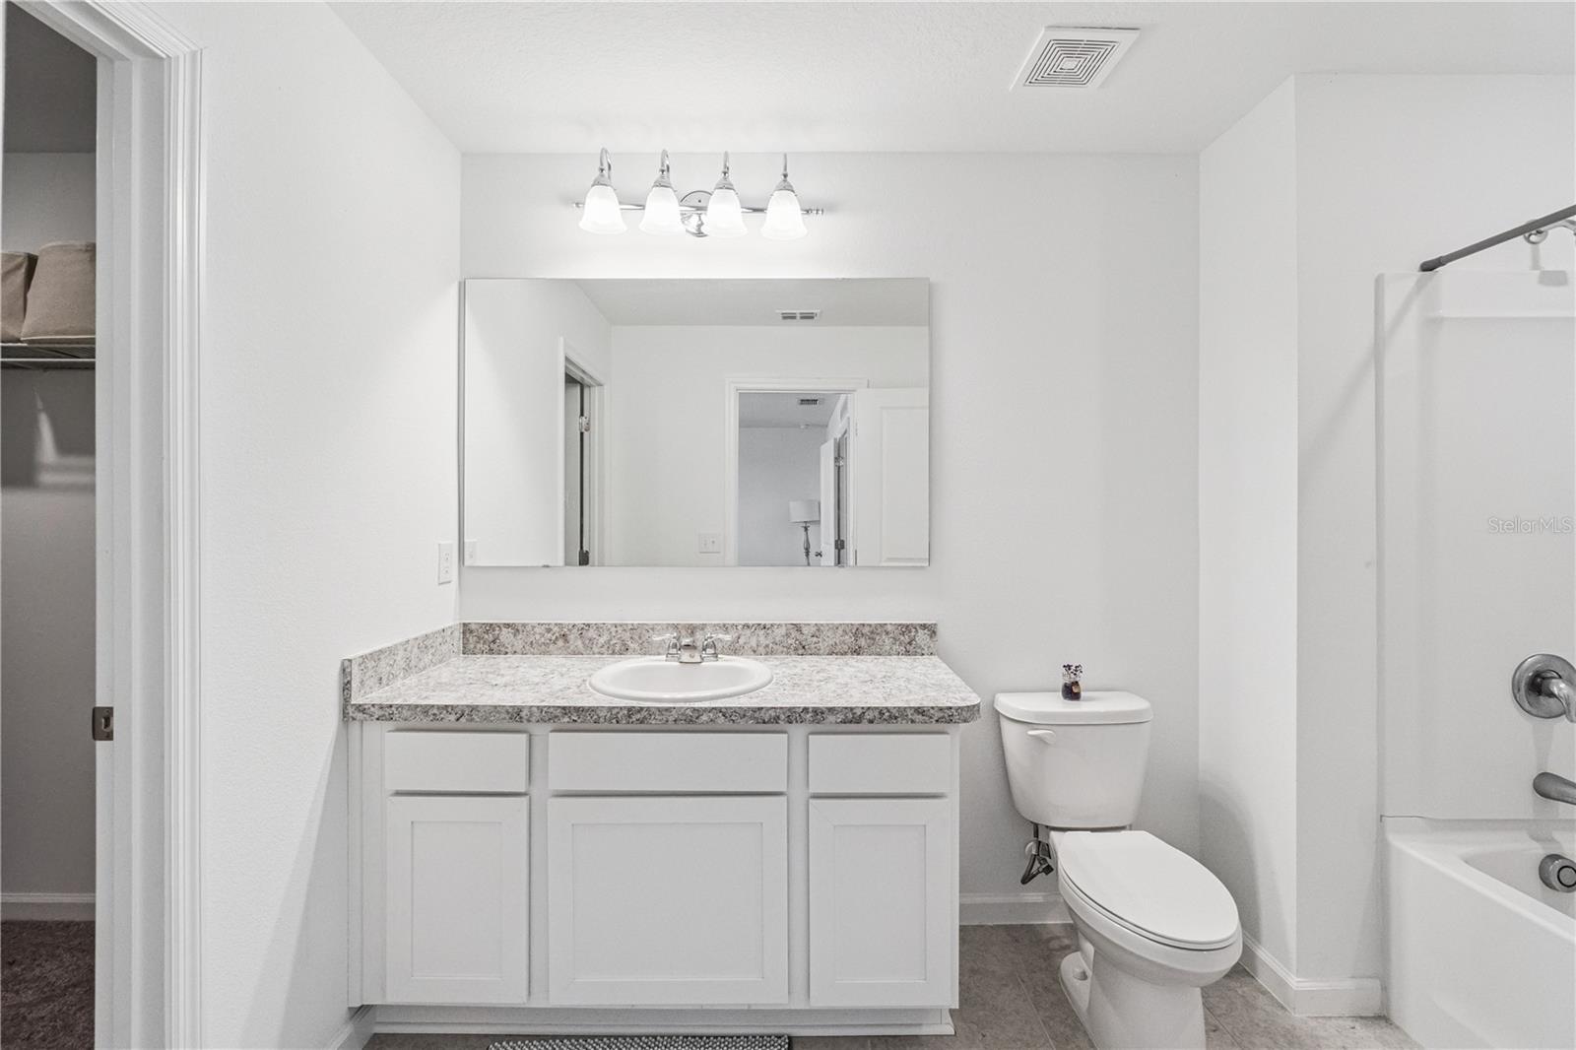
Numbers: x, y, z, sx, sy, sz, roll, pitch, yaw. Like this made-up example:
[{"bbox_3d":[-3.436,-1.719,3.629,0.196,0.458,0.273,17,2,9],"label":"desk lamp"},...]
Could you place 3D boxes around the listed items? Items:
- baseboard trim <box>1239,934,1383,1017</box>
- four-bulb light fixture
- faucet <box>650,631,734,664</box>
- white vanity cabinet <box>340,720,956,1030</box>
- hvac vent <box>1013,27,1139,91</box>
[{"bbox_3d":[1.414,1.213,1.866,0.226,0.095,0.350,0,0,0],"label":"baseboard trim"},{"bbox_3d":[-0.277,-0.990,1.974,0.770,0.245,0.225,0,0,0],"label":"four-bulb light fixture"},{"bbox_3d":[-0.283,0.362,1.915,0.236,0.087,0.140,0,0,0],"label":"faucet"},{"bbox_3d":[-0.316,0.861,1.811,1.450,0.800,0.552,0,0,0],"label":"white vanity cabinet"},{"bbox_3d":[0.717,-1.170,1.655,0.232,0.020,0.232,0,0,0],"label":"hvac vent"}]

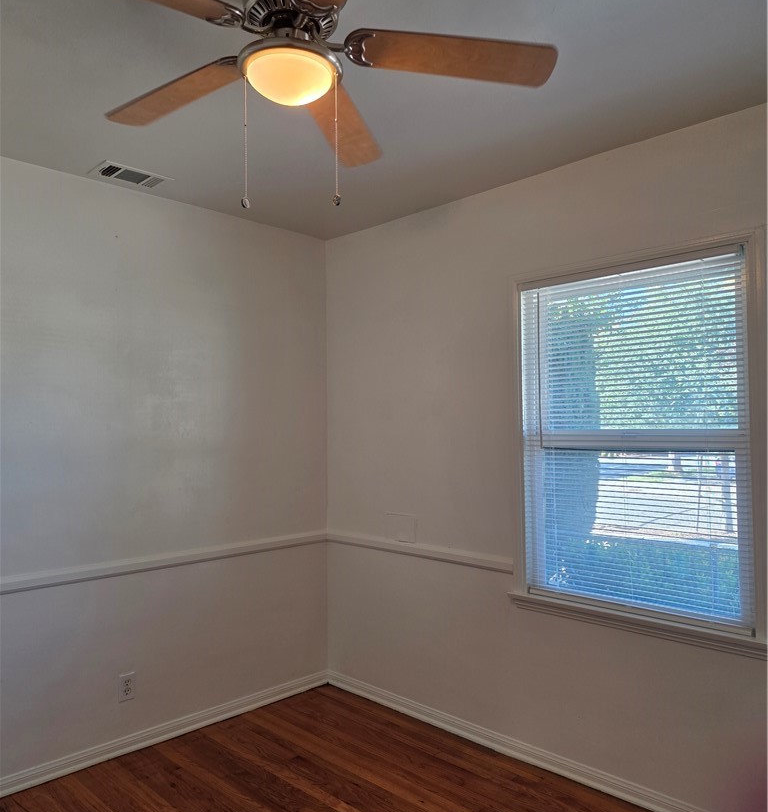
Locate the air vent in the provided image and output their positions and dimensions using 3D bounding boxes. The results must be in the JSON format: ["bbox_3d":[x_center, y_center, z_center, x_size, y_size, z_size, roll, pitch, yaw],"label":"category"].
[{"bbox_3d":[-1.061,-0.956,2.862,0.200,0.015,0.299,-2,-3,45],"label":"air vent"}]

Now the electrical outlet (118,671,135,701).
[{"bbox_3d":[-1.111,1.220,2.949,0.008,0.114,0.070,-2,-3,45],"label":"electrical outlet"}]

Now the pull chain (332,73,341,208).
[{"bbox_3d":[-0.109,-0.614,1.570,0.018,0.310,0.018,0,-2,0],"label":"pull chain"}]

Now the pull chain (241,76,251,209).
[{"bbox_3d":[-0.322,-0.612,1.587,0.019,0.309,0.019,0,-2,0],"label":"pull chain"}]

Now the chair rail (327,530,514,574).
[{"bbox_3d":[0.114,0.704,3.333,1.224,0.065,0.022,-2,-3,45],"label":"chair rail"}]

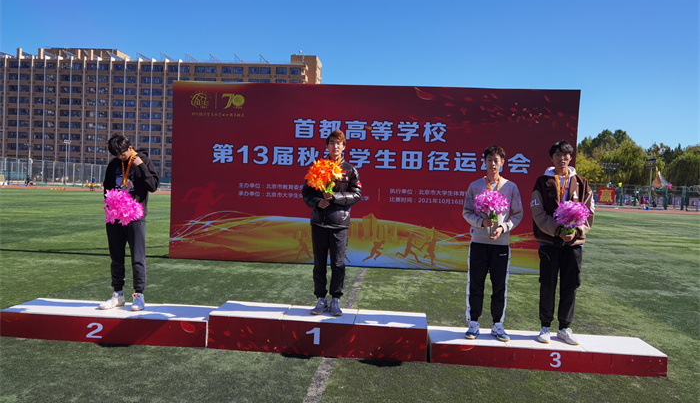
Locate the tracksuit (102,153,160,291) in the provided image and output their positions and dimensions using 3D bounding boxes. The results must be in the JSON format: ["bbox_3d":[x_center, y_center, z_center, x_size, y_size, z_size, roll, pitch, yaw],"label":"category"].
[{"bbox_3d":[-2.207,0.206,5.490,0.500,1.410,0.360,2,1,-6],"label":"tracksuit"}]

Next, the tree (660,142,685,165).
[{"bbox_3d":[68.136,-5.687,115.000,7.000,13.500,7.000,3,2,27],"label":"tree"}]

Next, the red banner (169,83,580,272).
[{"bbox_3d":[0.369,-0.476,10.619,7.830,3.500,0.150,2,1,4],"label":"red banner"}]

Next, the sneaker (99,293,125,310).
[{"bbox_3d":[-2.382,0.982,5.463,0.110,0.136,0.290,3,2,36],"label":"sneaker"}]

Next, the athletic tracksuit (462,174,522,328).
[{"bbox_3d":[1.340,0.469,5.170,0.530,1.370,0.340,2,1,10],"label":"athletic tracksuit"}]

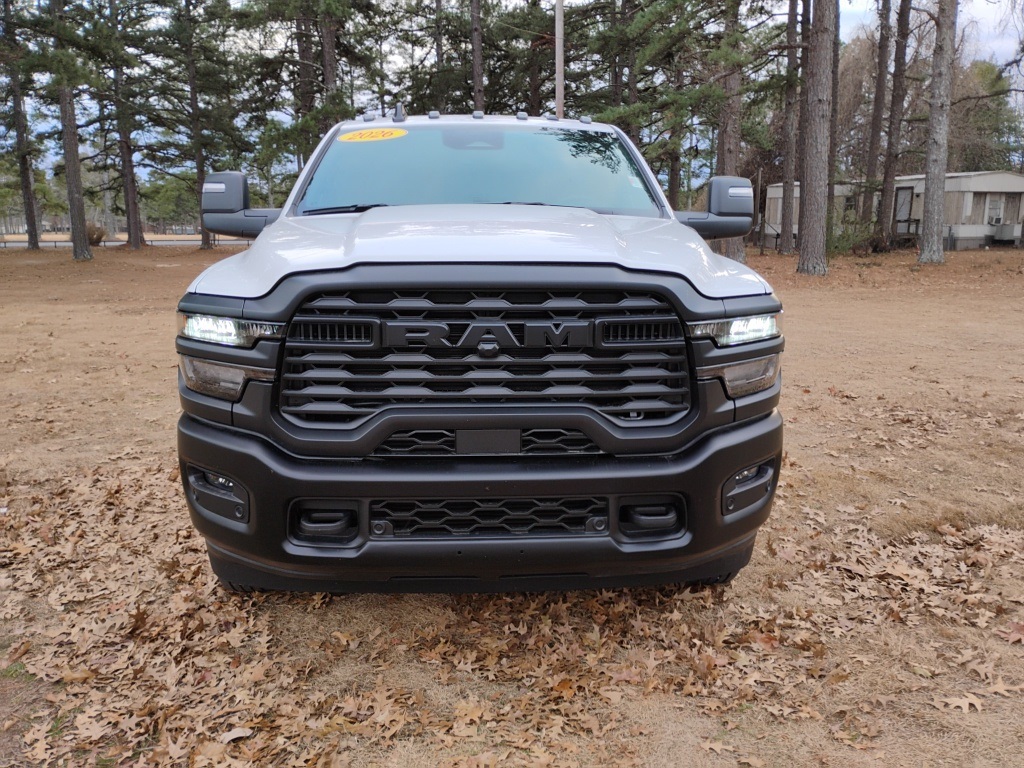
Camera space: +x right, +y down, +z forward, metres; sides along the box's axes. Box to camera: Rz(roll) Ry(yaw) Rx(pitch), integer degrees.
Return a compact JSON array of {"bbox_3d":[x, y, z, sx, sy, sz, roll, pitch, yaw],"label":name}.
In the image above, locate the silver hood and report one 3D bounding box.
[{"bbox_3d":[-0.100,-0.504,3.049,1.880,0.310,1.200,-1,11,-3],"label":"silver hood"}]

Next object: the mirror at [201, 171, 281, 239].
[{"bbox_3d":[-1.282,-0.853,3.932,0.400,0.330,0.220,-1,11,-3],"label":"mirror"}]

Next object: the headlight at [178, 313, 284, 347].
[{"bbox_3d":[-0.901,-0.177,2.696,0.390,0.110,0.250,-1,11,-3],"label":"headlight"}]

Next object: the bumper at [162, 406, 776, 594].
[{"bbox_3d":[-0.078,0.358,2.771,2.030,0.500,0.500,-1,11,-3],"label":"bumper"}]

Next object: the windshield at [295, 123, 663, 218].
[{"bbox_3d":[-0.147,-1.007,3.928,1.650,0.170,0.870,-1,47,-3],"label":"windshield"}]

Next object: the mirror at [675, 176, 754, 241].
[{"bbox_3d":[0.986,-0.857,4.044,0.400,0.330,0.220,-1,11,-3],"label":"mirror"}]

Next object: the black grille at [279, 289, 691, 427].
[{"bbox_3d":[-0.074,-0.083,2.603,1.290,0.440,0.160,-1,11,-3],"label":"black grille"}]

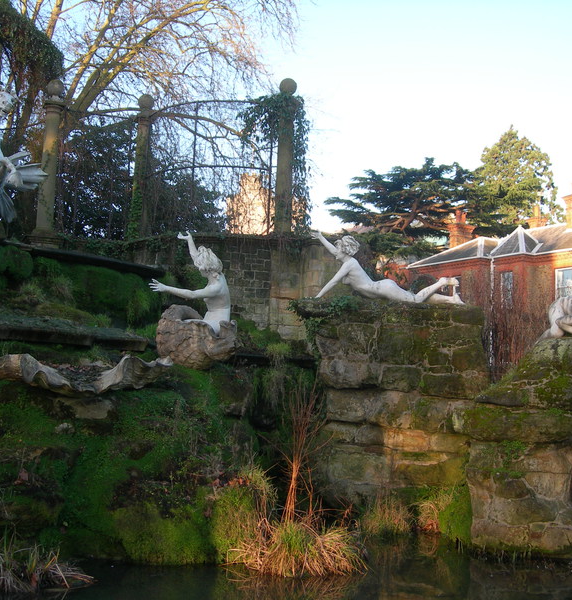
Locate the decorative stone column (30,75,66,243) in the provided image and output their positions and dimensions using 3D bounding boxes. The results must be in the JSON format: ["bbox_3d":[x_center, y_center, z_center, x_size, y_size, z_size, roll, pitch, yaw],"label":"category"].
[{"bbox_3d":[-4.515,-2.630,16.800,0.580,3.200,0.580,2,-7,0],"label":"decorative stone column"}]

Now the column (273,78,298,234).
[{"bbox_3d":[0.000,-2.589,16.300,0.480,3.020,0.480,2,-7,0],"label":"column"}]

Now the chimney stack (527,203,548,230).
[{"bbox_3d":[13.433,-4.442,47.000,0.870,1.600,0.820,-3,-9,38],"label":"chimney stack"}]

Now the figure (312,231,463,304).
[{"bbox_3d":[1.422,-0.441,12.300,2.070,0.980,0.680,2,-7,3],"label":"figure"}]

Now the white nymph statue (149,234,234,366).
[{"bbox_3d":[-1.317,0.007,12.500,1.080,1.860,0.900,0,-8,17],"label":"white nymph statue"}]

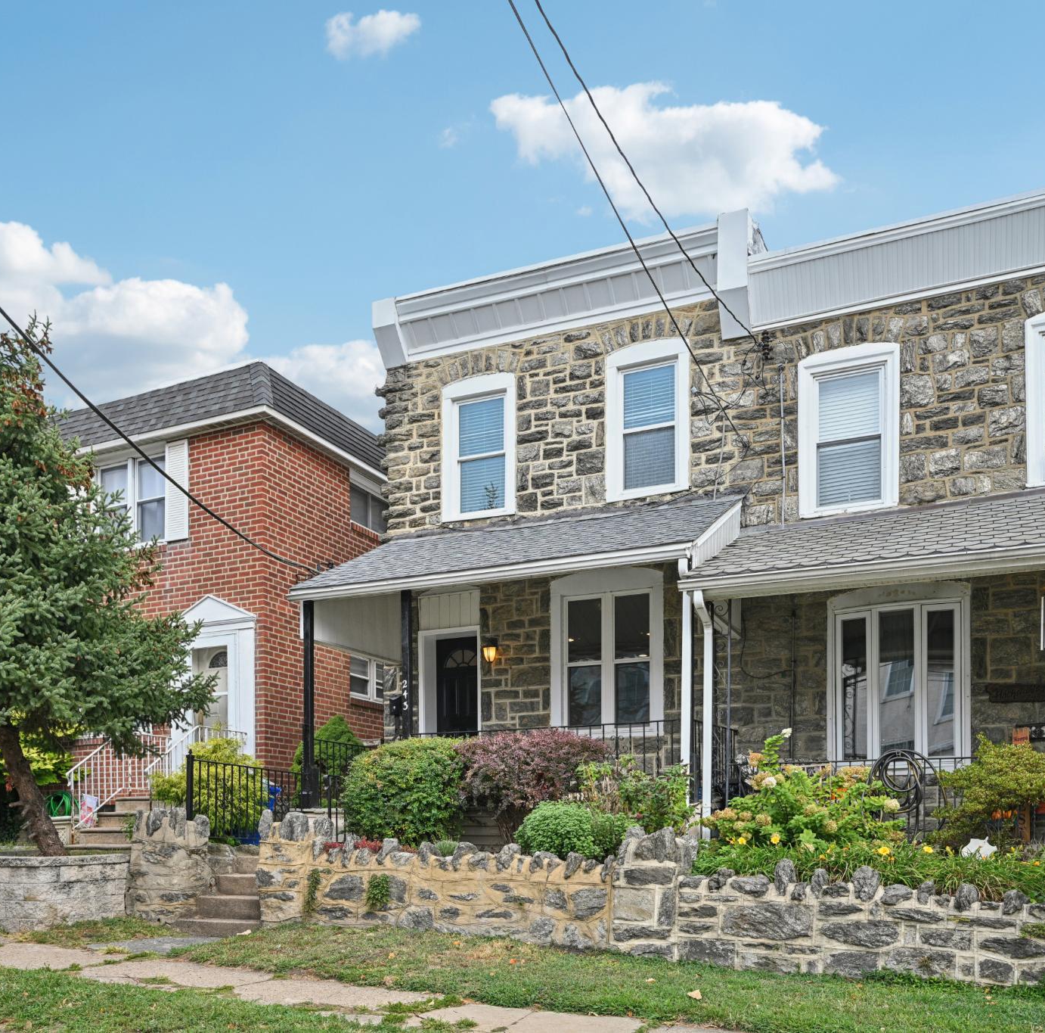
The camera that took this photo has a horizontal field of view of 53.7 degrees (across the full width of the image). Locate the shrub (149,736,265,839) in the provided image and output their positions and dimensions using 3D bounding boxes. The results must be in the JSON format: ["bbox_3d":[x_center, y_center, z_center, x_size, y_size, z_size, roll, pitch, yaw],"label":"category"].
[{"bbox_3d":[-3.407,2.967,11.200,1.200,1.120,1.050,-2,-6,25],"label":"shrub"}]

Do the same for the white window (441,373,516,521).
[{"bbox_3d":[-0.585,-0.881,13.753,1.117,1.873,0.150,-4,-2,25],"label":"white window"}]

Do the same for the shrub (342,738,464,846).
[{"bbox_3d":[-1.097,2.539,9.500,1.080,1.020,0.950,-2,-6,25],"label":"shrub"}]

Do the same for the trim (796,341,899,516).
[{"bbox_3d":[3.704,-0.958,11.739,1.099,1.883,0.150,-4,-2,25],"label":"trim"}]

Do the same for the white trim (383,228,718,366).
[{"bbox_3d":[0.276,-2.762,13.150,4.594,0.870,0.400,-8,-3,25],"label":"white trim"}]

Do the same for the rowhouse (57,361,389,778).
[{"bbox_3d":[-4.648,1.996,17.875,6.400,6.400,7.200,-5,-11,25],"label":"rowhouse"}]

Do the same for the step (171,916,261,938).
[{"bbox_3d":[-2.413,3.400,8.545,0.900,0.160,0.320,-2,-6,25],"label":"step"}]

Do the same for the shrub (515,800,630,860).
[{"bbox_3d":[0.387,2.453,8.050,0.880,0.520,0.750,-2,-6,25],"label":"shrub"}]

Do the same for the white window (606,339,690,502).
[{"bbox_3d":[1.542,-1.170,12.754,1.086,1.872,0.150,-4,-2,25],"label":"white window"}]

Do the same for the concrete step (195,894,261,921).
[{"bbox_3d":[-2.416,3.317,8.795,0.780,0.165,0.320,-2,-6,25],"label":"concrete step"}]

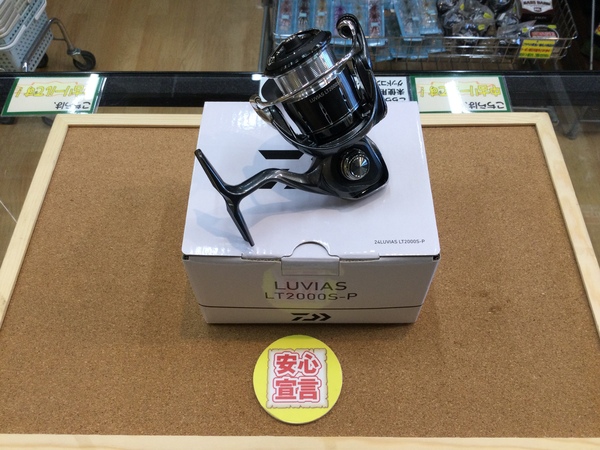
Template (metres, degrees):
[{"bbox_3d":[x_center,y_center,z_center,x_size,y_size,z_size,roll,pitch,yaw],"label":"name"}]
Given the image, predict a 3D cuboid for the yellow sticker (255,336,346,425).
[{"bbox_3d":[-0.002,0.101,0.355,0.059,0.002,0.059,0,55,1],"label":"yellow sticker"}]

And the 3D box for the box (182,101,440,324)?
[{"bbox_3d":[0.008,-0.008,0.374,0.145,0.092,0.123,0,55,1],"label":"box"}]

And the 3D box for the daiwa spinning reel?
[{"bbox_3d":[0.000,-0.043,0.287,0.101,0.097,0.056,-28,29,3],"label":"daiwa spinning reel"}]

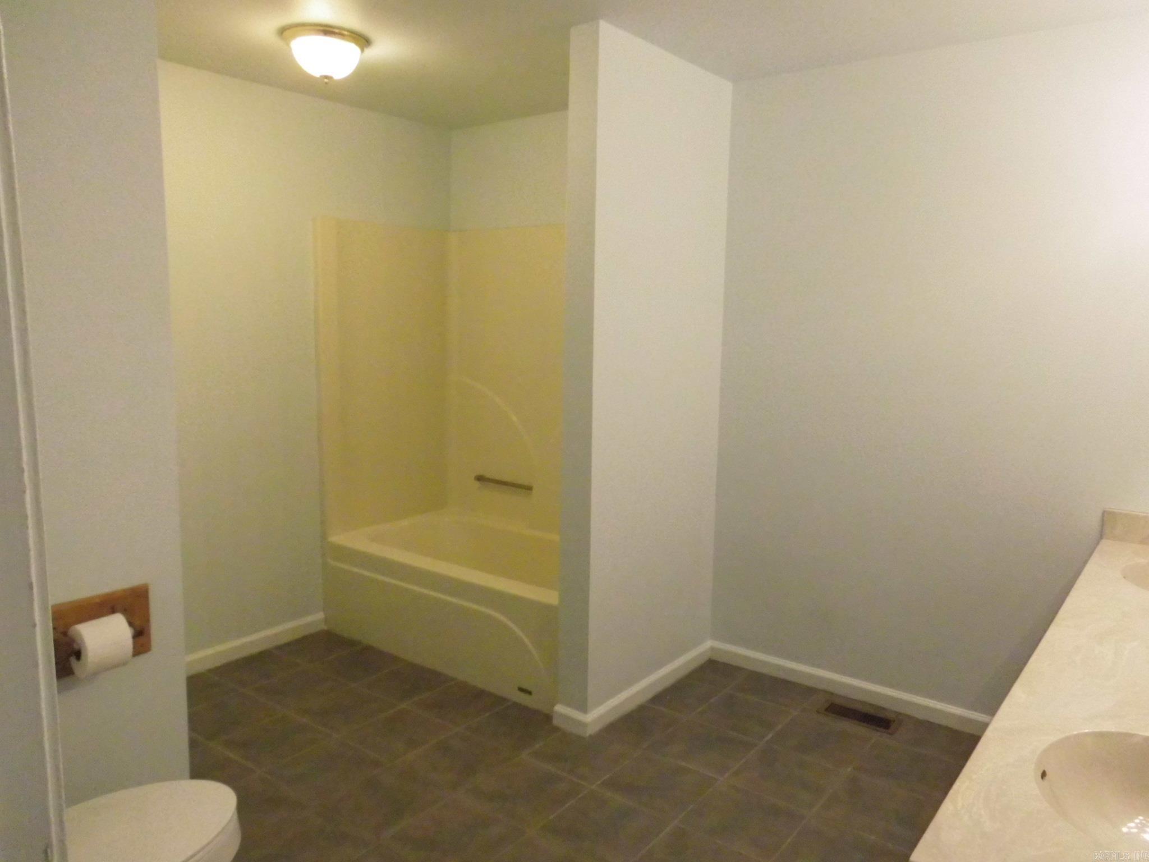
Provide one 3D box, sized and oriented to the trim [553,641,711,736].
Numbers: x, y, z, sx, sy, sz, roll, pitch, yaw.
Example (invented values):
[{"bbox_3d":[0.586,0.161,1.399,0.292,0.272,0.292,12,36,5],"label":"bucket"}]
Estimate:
[{"bbox_3d":[0.277,1.025,3.435,0.158,0.080,0.946,7,9,37],"label":"trim"}]

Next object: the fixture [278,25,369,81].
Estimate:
[{"bbox_3d":[-0.875,-1.308,2.925,0.300,0.150,0.300,1,8,0],"label":"fixture"}]

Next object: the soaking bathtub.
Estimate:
[{"bbox_3d":[-0.362,0.766,3.893,1.480,0.452,0.854,7,9,37],"label":"soaking bathtub"}]

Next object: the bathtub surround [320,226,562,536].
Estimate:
[{"bbox_3d":[-0.347,-0.203,3.764,1.480,1.511,0.854,7,9,37],"label":"bathtub surround"}]

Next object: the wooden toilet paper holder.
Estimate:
[{"bbox_3d":[-1.138,0.499,2.015,0.122,0.180,0.256,7,9,37],"label":"wooden toilet paper holder"}]

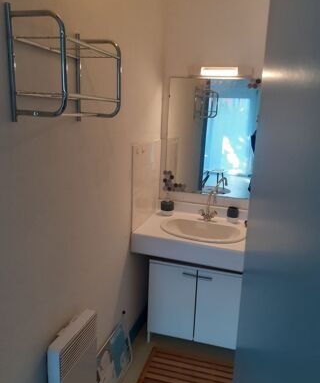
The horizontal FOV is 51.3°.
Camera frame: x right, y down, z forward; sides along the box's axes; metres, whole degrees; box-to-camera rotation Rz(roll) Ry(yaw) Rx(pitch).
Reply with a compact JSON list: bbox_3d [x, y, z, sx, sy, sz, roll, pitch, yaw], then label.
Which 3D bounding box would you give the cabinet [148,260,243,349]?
[{"bbox_3d":[0.288,0.732,2.355,0.632,0.617,0.441,6,14,16],"label":"cabinet"}]

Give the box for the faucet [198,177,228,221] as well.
[{"bbox_3d":[0.325,0.106,2.227,0.147,0.242,0.206,6,14,16],"label":"faucet"}]

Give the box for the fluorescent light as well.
[{"bbox_3d":[0.398,-0.790,2.208,0.243,0.051,0.059,6,14,16],"label":"fluorescent light"}]

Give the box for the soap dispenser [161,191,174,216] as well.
[{"bbox_3d":[0.062,0.092,2.443,0.090,0.173,0.092,6,14,16],"label":"soap dispenser"}]

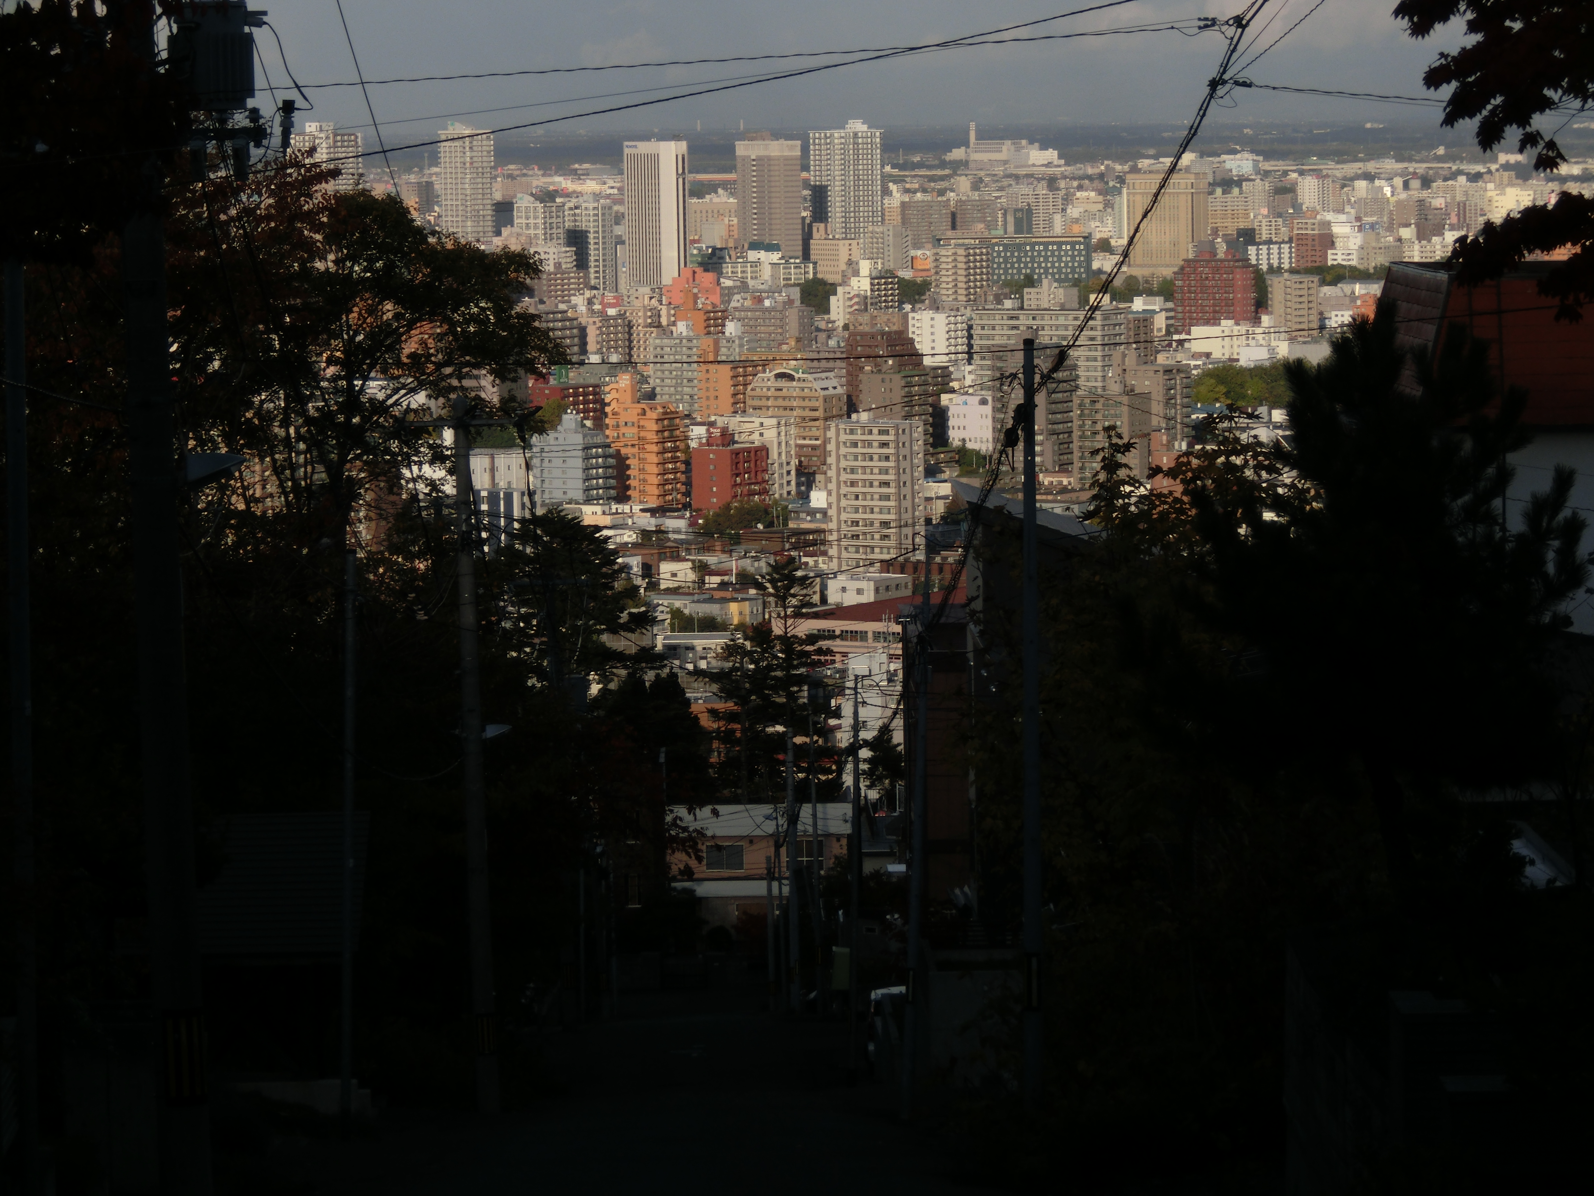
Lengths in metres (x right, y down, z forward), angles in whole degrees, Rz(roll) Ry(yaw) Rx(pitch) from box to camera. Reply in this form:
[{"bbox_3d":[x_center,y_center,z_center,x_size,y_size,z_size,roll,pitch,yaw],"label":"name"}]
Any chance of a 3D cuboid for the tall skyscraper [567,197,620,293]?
[{"bbox_3d":[-106.428,-178.696,2949.691,21.087,60.361,15.746,2,6,30],"label":"tall skyscraper"}]

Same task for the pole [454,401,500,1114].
[{"bbox_3d":[-4.857,2.423,85.525,0.340,10.840,0.340,-2,5,0],"label":"pole"}]

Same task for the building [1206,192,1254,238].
[{"bbox_3d":[294.658,-258.748,3854.953,30.000,34.842,13.000,-1,5,3],"label":"building"}]

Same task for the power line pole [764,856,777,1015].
[{"bbox_3d":[-1.072,13.945,235.000,0.260,6.523,0.260,-1,5,0],"label":"power line pole"}]

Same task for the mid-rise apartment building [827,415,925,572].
[{"bbox_3d":[17.578,-21.849,1254.064,17.900,36.533,11.700,2,6,31],"label":"mid-rise apartment building"}]

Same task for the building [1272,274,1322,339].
[{"bbox_3d":[213.590,-124.325,2425.652,21.000,28.845,14.000,0,5,8],"label":"building"}]

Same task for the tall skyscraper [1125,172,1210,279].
[{"bbox_3d":[216.860,-214.972,3311.782,42.432,67.224,22.393,1,6,24],"label":"tall skyscraper"}]

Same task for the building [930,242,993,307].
[{"bbox_3d":[71.529,-133.562,2466.377,16.000,39.783,25.000,2,6,27],"label":"building"}]

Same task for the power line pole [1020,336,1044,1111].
[{"bbox_3d":[2.410,1.321,58.151,0.200,7.948,0.200,-1,5,0],"label":"power line pole"}]

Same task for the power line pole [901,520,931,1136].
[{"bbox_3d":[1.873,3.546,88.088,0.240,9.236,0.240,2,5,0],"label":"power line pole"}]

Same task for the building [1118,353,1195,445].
[{"bbox_3d":[106.091,-56.683,1678.026,13.600,30.397,20.000,2,6,27],"label":"building"}]

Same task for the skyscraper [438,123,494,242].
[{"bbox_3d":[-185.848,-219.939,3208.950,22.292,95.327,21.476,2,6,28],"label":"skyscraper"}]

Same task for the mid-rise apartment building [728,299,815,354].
[{"bbox_3d":[-8.974,-100.722,2203.585,29.000,28.516,13.500,2,6,27],"label":"mid-rise apartment building"}]

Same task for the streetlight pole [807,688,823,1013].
[{"bbox_3d":[0.554,7.769,173.562,0.220,9.984,0.220,-2,5,0],"label":"streetlight pole"}]

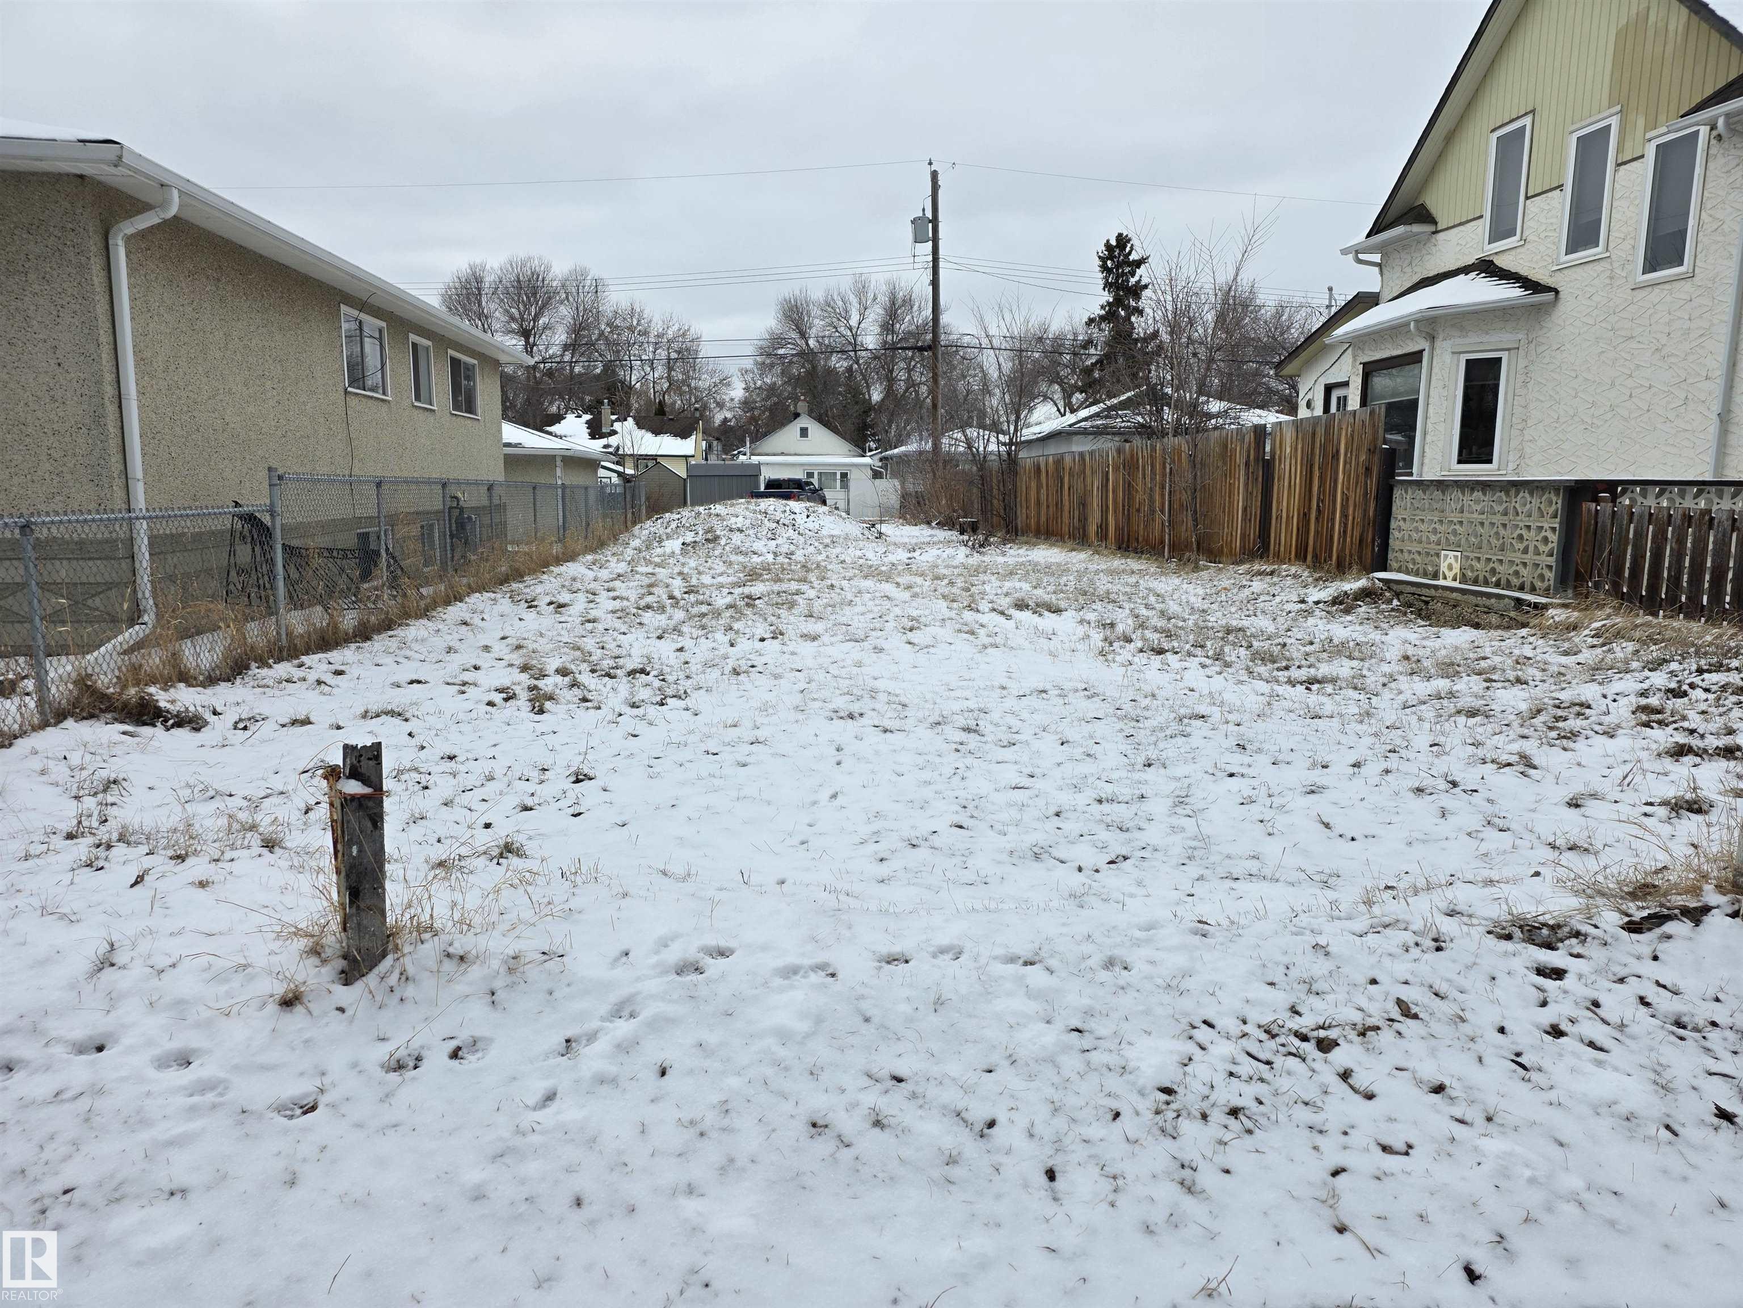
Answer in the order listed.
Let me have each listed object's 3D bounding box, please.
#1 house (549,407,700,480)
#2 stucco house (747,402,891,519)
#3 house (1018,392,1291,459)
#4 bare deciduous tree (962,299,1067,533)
[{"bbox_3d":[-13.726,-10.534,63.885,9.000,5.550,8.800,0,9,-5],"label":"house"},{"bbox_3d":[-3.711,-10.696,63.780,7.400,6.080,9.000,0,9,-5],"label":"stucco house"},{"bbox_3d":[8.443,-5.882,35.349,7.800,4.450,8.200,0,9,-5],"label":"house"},{"bbox_3d":[3.905,-6.442,31.239,2.800,6.260,2.700,0,9,-5],"label":"bare deciduous tree"}]

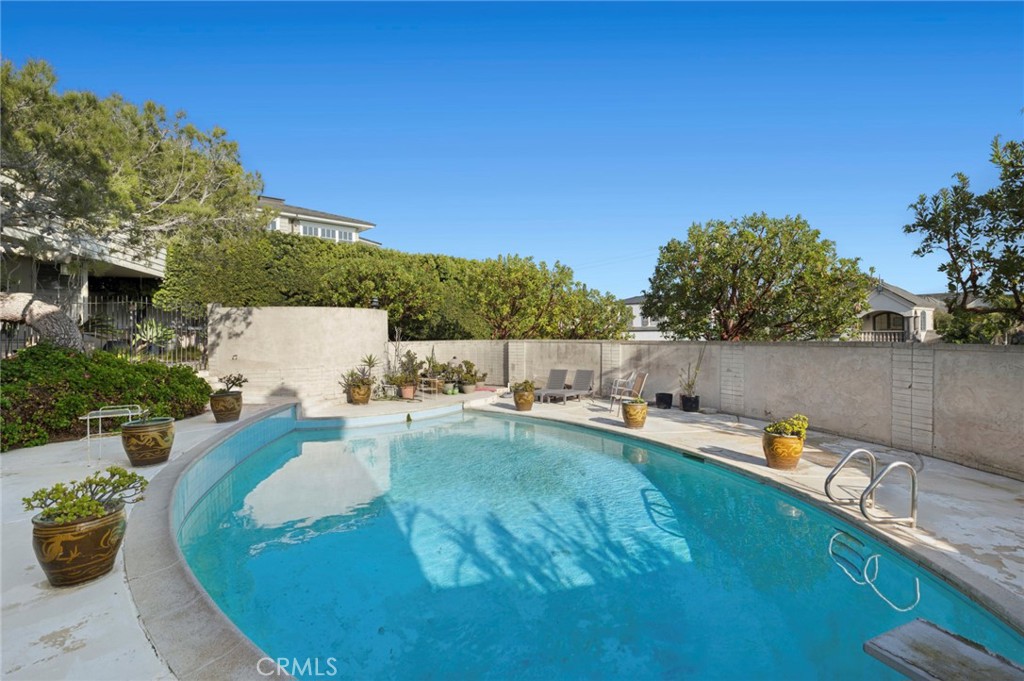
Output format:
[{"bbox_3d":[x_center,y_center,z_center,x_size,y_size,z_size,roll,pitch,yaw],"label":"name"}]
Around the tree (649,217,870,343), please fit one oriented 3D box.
[{"bbox_3d":[7.500,-1.050,13.900,6.000,5.500,5.700,0,0,28],"label":"tree"}]

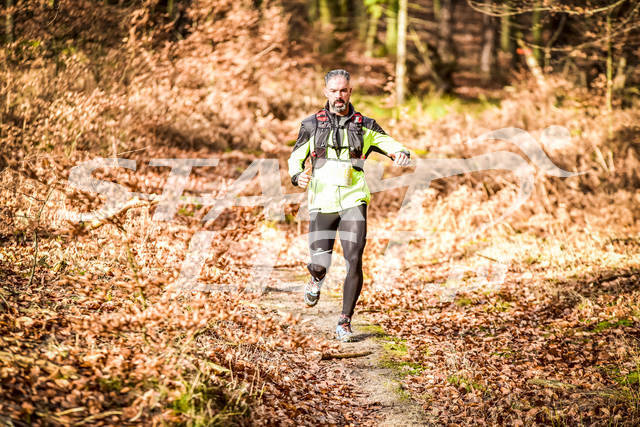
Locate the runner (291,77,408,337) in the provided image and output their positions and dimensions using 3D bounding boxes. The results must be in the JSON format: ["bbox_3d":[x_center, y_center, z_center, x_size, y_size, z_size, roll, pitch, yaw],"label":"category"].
[{"bbox_3d":[0.187,-0.051,22.600,0.770,1.730,0.750,0,1,-3],"label":"runner"}]

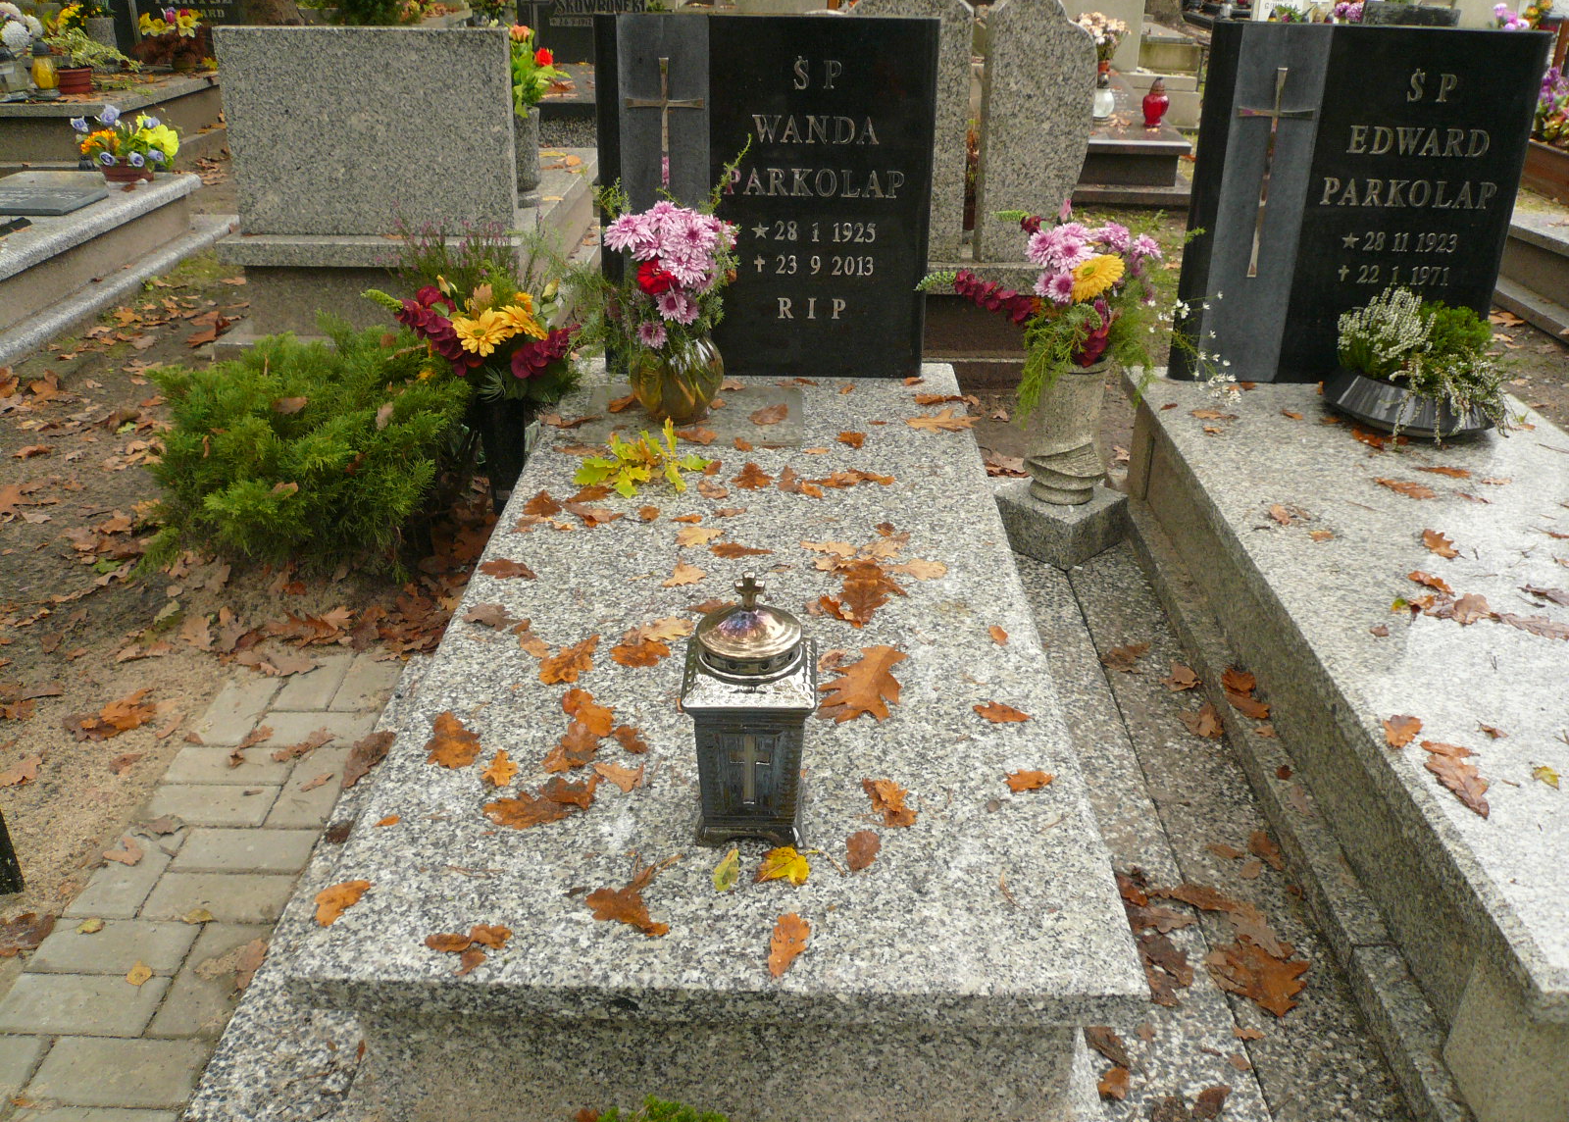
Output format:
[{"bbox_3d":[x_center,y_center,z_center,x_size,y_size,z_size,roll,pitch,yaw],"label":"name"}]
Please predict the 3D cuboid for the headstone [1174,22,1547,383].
[{"bbox_3d":[1.253,-0.777,2.828,0.725,0.754,0.070,0,21,-5],"label":"headstone"}]

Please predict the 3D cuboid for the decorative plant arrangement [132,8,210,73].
[{"bbox_3d":[-3.297,-2.807,6.801,0.420,0.310,0.300,1,29,0],"label":"decorative plant arrangement"}]

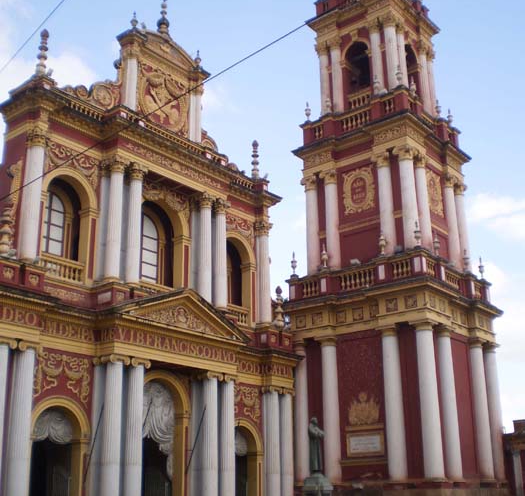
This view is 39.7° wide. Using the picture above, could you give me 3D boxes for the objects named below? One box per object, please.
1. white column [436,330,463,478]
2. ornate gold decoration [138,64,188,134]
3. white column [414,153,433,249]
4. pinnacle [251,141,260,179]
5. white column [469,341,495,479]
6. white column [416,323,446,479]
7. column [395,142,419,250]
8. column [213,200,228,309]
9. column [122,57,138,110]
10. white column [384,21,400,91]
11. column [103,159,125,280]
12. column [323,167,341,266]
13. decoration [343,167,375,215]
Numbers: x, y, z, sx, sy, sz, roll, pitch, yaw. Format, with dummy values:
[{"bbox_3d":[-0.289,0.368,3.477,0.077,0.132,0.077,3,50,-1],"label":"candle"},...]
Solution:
[{"bbox_3d":[9.760,8.025,37.905,0.891,7.819,0.891,-15,-22,37],"label":"white column"},{"bbox_3d":[-5.635,-8.319,41.591,0.350,3.464,3.864,-15,-23,37],"label":"ornate gold decoration"},{"bbox_3d":[10.263,-2.724,46.542,0.850,6.951,0.880,-15,-23,37],"label":"white column"},{"bbox_3d":[-0.460,-5.694,47.123,0.530,2.900,0.530,0,-19,0],"label":"pinnacle"},{"bbox_3d":[12.516,9.169,41.559,0.940,7.998,0.940,-15,-24,37],"label":"white column"},{"bbox_3d":[9.353,8.405,40.426,1.120,8.585,1.120,-15,-23,37],"label":"white column"},{"bbox_3d":[8.820,-3.061,44.128,1.100,7.000,1.100,-16,-24,38],"label":"column"},{"bbox_3d":[-2.285,0.284,40.767,0.775,6.499,0.775,0,-19,0],"label":"column"},{"bbox_3d":[-7.198,-8.897,39.807,0.720,3.896,0.800,-15,-23,37],"label":"column"},{"bbox_3d":[8.574,-12.743,47.968,0.816,5.326,0.816,0,-19,0],"label":"white column"},{"bbox_3d":[-7.212,-1.377,35.585,0.870,6.261,0.870,0,-18,0],"label":"column"},{"bbox_3d":[4.181,-1.478,43.406,0.870,7.001,0.870,-1,-17,0],"label":"column"},{"bbox_3d":[6.147,-3.619,46.228,2.295,3.264,0.255,-16,-24,38],"label":"decoration"}]

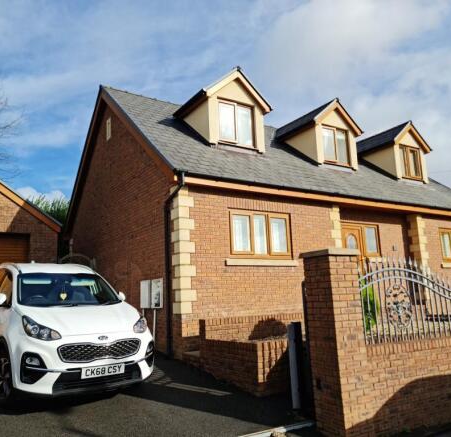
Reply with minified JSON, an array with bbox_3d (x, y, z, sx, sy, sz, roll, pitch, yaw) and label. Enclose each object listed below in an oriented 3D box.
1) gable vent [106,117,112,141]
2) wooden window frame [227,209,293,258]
[{"bbox_3d":[-3.329,-2.558,12.073,0.060,0.580,0.430,4,-12,-34],"label":"gable vent"},{"bbox_3d":[0.808,0.382,9.214,1.680,1.040,0.100,4,-13,-33],"label":"wooden window frame"}]

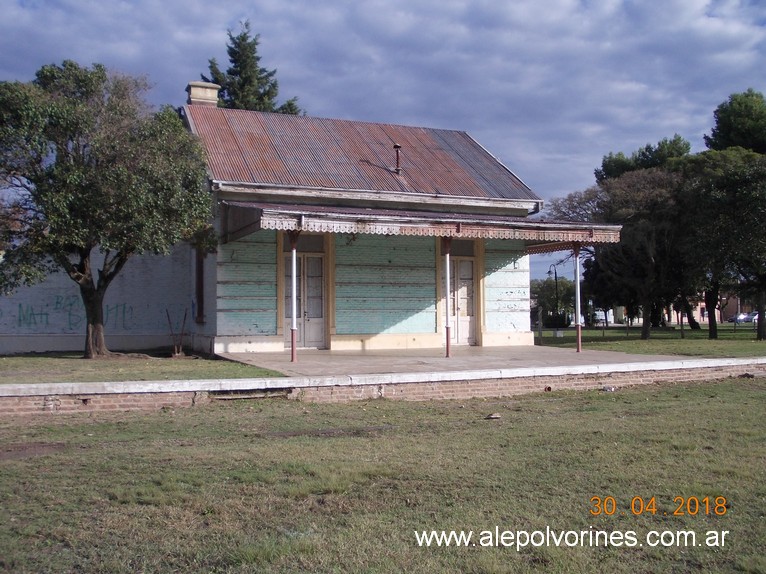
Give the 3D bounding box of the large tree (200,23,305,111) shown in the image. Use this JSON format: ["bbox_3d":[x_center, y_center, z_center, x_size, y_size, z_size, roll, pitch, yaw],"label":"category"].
[{"bbox_3d":[-6.950,-5.447,42.689,6.400,16.380,6.400,1,-2,-22],"label":"large tree"}]

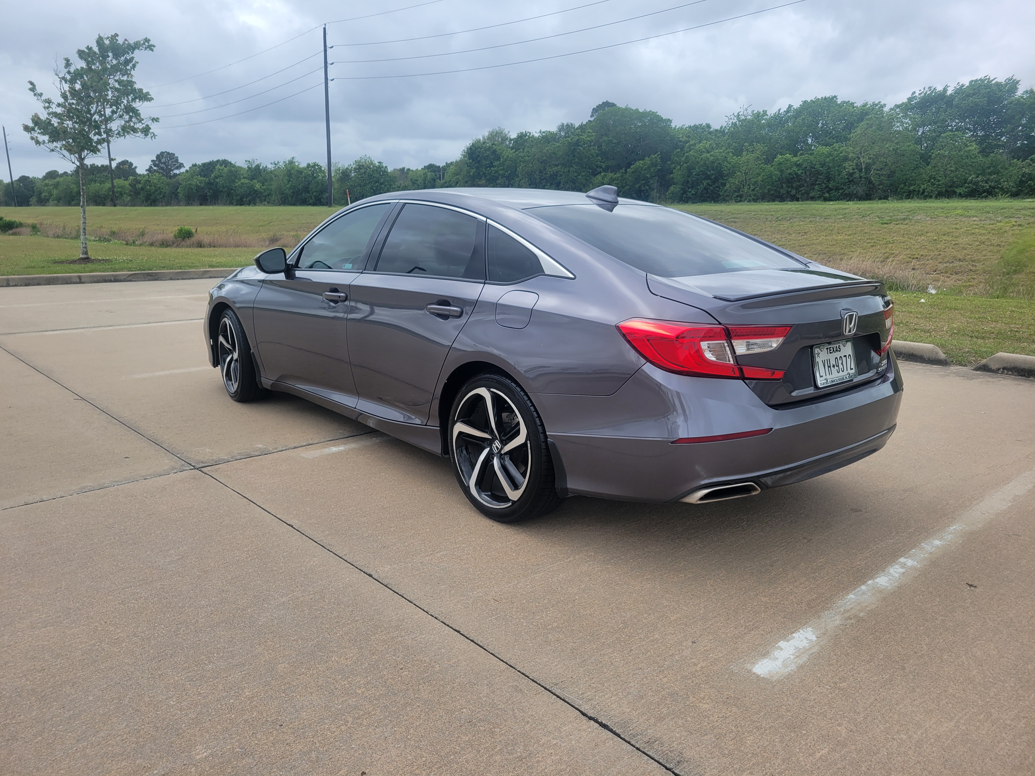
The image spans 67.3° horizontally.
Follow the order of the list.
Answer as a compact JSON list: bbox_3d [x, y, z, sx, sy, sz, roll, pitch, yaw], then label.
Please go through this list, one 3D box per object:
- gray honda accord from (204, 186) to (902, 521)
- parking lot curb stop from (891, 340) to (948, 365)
[{"bbox_3d":[-0.303,-0.482,4.705,1.910,1.450,4.880,-10,16,-40],"label":"gray honda accord"},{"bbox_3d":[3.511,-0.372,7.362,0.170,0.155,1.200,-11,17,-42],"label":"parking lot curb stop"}]

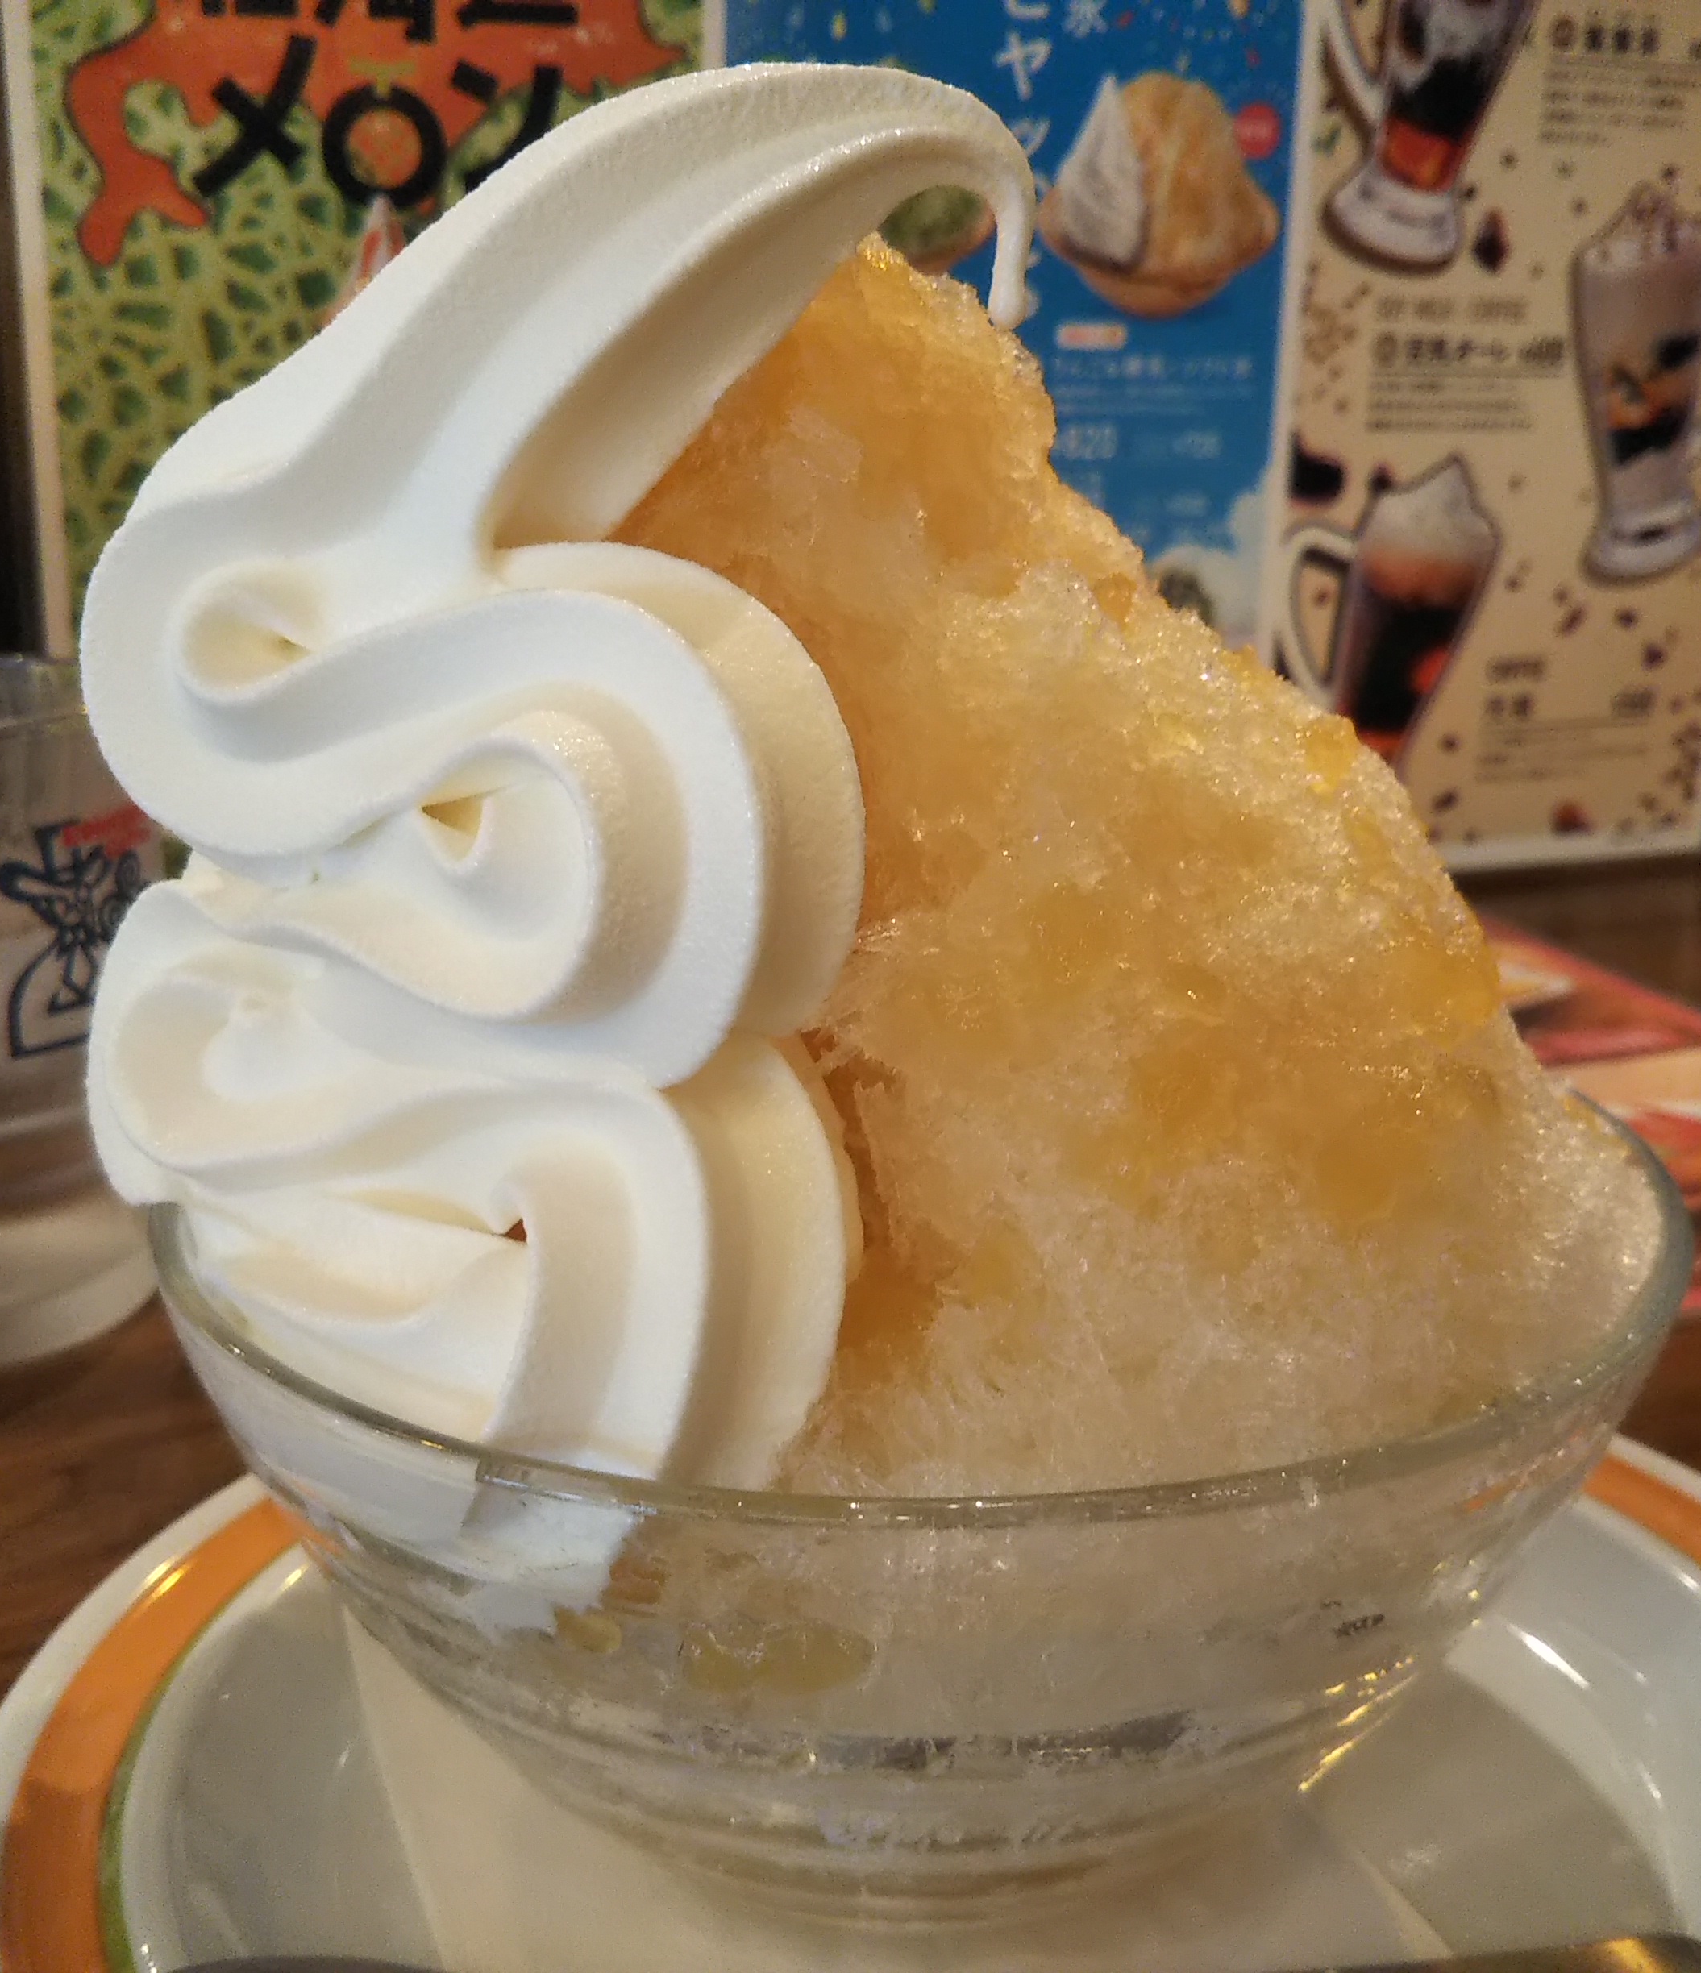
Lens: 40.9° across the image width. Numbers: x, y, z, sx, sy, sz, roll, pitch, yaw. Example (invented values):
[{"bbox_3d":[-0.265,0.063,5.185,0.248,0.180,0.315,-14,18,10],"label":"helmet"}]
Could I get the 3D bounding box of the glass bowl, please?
[{"bbox_3d":[0.006,0.045,0.233,0.144,0.063,0.144,0,16,0],"label":"glass bowl"}]

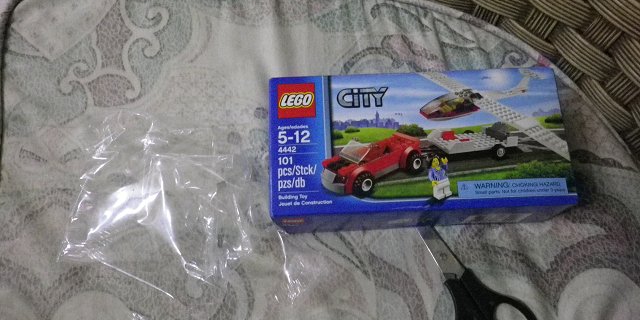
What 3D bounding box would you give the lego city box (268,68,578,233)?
[{"bbox_3d":[0.090,-0.009,0.504,0.262,0.065,0.137,-3,71,3],"label":"lego city box"}]

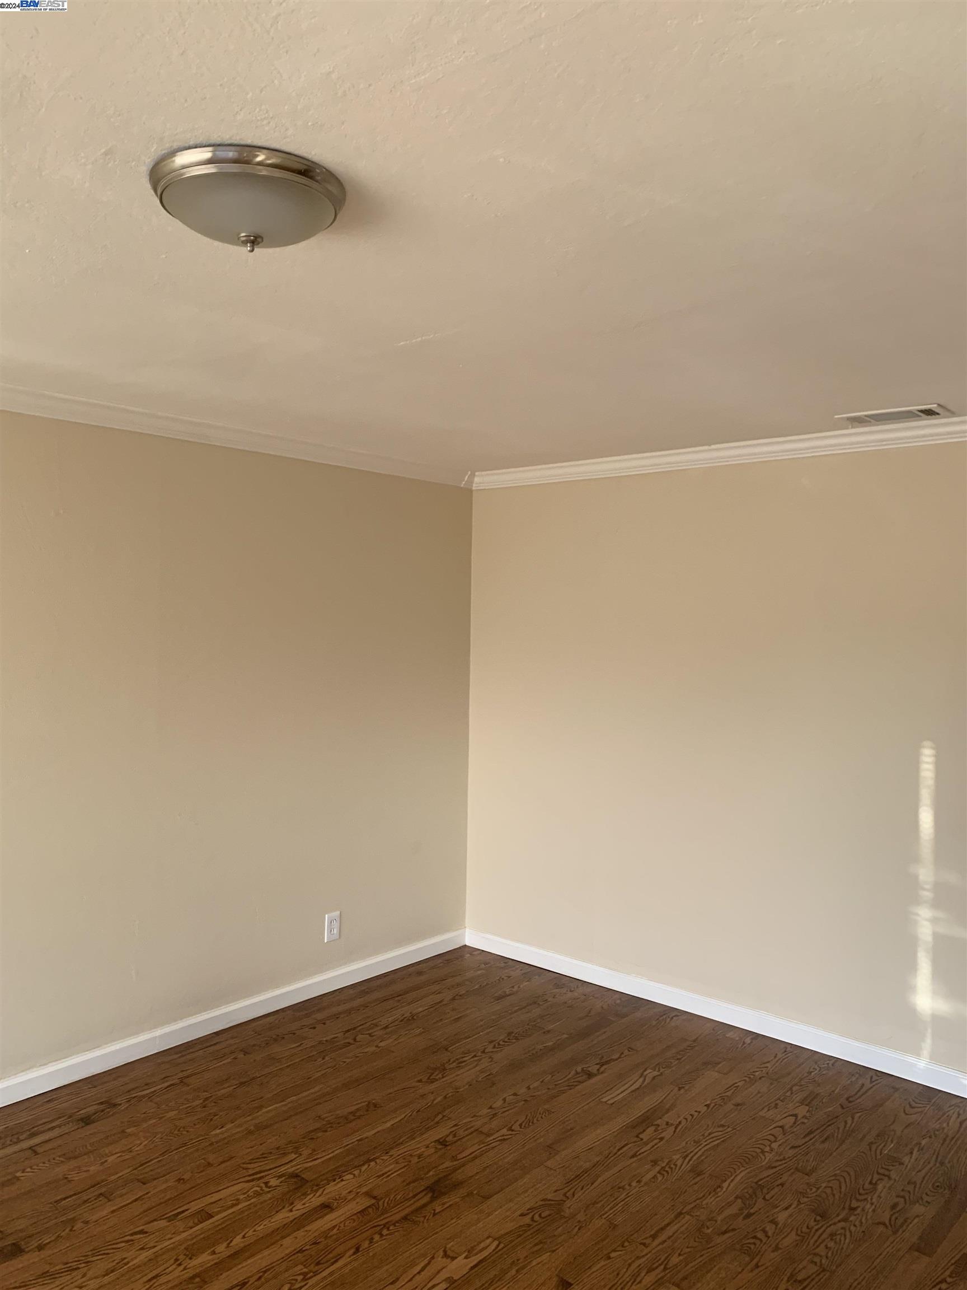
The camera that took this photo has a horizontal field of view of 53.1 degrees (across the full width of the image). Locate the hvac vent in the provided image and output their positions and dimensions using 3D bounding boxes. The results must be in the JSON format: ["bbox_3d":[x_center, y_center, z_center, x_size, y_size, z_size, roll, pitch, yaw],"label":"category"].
[{"bbox_3d":[1.454,-0.801,3.430,0.352,0.018,0.203,2,2,41],"label":"hvac vent"}]

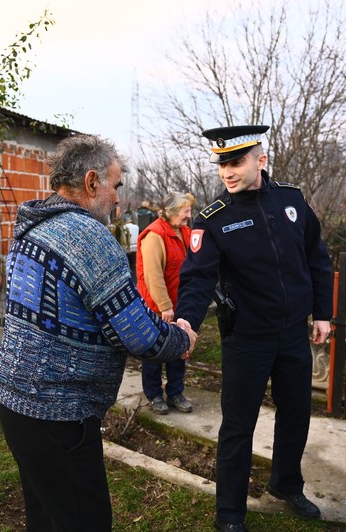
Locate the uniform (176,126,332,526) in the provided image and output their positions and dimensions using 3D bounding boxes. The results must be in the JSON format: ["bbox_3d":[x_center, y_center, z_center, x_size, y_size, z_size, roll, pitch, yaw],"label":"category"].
[{"bbox_3d":[0.345,0.310,2.469,0.680,1.850,0.580,0,6,-10],"label":"uniform"}]

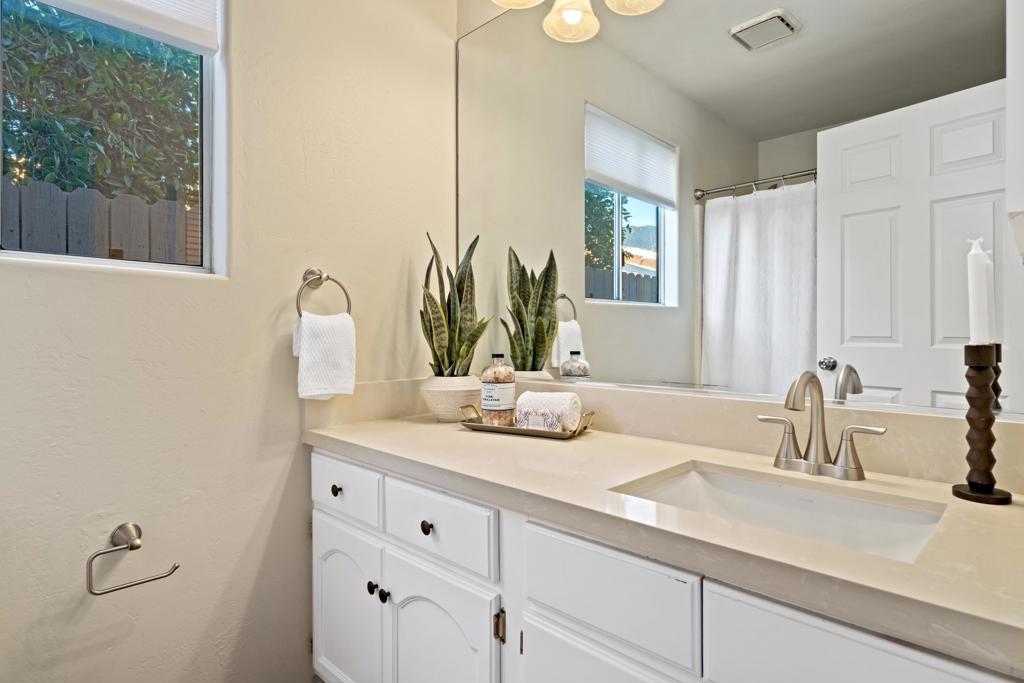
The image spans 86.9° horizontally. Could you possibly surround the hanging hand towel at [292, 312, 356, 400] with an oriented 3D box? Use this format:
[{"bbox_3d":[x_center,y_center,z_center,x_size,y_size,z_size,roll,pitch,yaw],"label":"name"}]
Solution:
[{"bbox_3d":[-0.523,0.041,1.502,0.072,0.240,0.169,1,1,45],"label":"hanging hand towel"}]

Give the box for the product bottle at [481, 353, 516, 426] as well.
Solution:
[{"bbox_3d":[-0.038,0.137,1.514,0.095,0.208,0.095,0,1,0],"label":"product bottle"}]

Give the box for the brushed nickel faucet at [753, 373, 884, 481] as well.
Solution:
[{"bbox_3d":[0.537,0.152,0.983,0.219,0.195,0.175,1,1,45],"label":"brushed nickel faucet"}]

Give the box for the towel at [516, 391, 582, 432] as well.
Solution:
[{"bbox_3d":[0.098,0.189,1.420,0.128,0.105,0.105,0,1,31],"label":"towel"}]

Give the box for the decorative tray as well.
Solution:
[{"bbox_3d":[0.036,0.217,1.457,0.372,0.056,0.131,0,1,31],"label":"decorative tray"}]

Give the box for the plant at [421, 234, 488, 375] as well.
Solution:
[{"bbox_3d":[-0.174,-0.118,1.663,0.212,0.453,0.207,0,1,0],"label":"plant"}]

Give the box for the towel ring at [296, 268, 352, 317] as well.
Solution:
[{"bbox_3d":[-0.532,-0.116,1.507,0.083,0.181,0.158,1,1,45],"label":"towel ring"}]

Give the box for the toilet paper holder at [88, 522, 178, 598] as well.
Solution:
[{"bbox_3d":[-0.842,0.471,1.200,0.083,0.121,0.169,1,1,45],"label":"toilet paper holder"}]

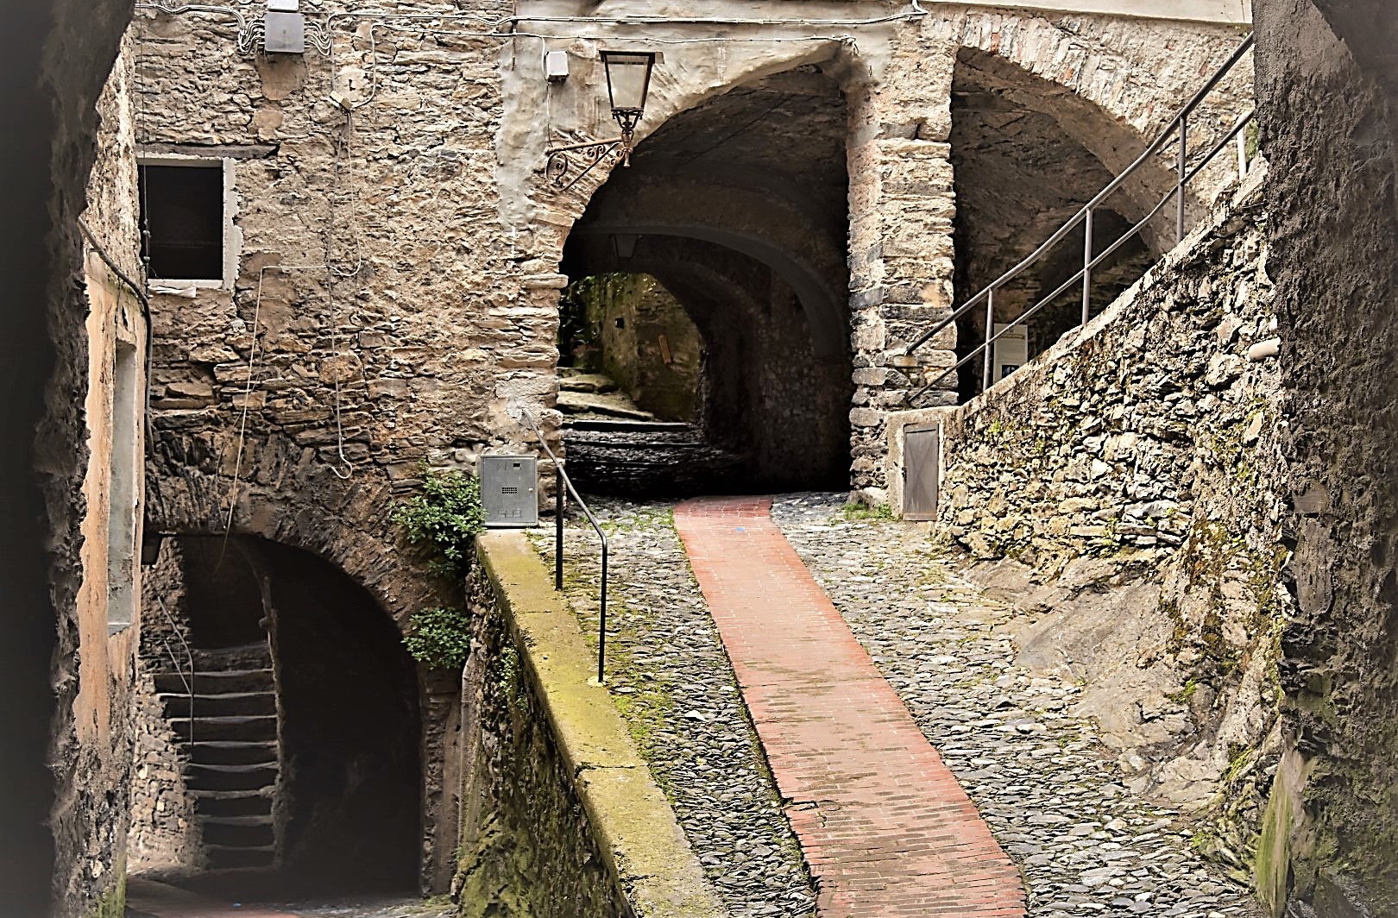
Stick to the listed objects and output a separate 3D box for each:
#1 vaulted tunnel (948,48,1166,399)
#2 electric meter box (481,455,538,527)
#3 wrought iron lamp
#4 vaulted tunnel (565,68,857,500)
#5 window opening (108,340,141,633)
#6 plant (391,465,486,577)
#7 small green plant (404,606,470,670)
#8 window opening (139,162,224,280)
[{"bbox_3d":[3.061,-1.969,18.792,2.050,3.200,3.000,0,-1,-6],"label":"vaulted tunnel"},{"bbox_3d":[-1.603,0.269,16.800,0.490,0.610,0.220,0,-1,-6],"label":"electric meter box"},{"bbox_3d":[-0.814,-2.822,16.500,0.910,1.160,0.600,0,-1,-6],"label":"wrought iron lamp"},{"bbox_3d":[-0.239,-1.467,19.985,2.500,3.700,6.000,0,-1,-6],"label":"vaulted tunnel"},{"bbox_3d":[-4.487,0.215,14.986,0.270,2.180,1.000,0,-1,-7],"label":"window opening"},{"bbox_3d":[-2.155,0.517,16.450,0.780,0.920,0.550,0,-1,-6],"label":"plant"},{"bbox_3d":[-2.179,1.493,16.500,0.560,0.540,0.420,0,-1,-6],"label":"small green plant"},{"bbox_3d":[-4.349,-1.992,16.600,0.730,1.000,0.300,0,-1,-6],"label":"window opening"}]

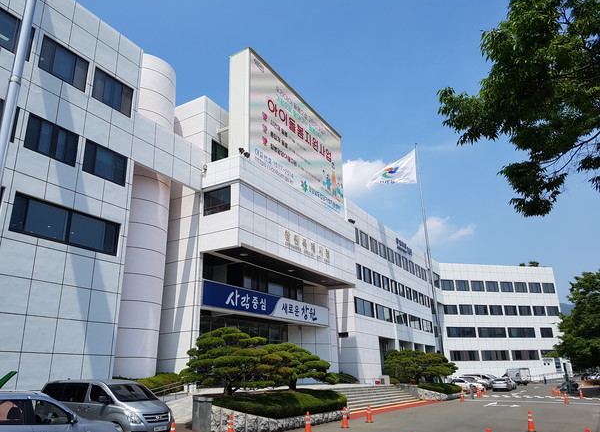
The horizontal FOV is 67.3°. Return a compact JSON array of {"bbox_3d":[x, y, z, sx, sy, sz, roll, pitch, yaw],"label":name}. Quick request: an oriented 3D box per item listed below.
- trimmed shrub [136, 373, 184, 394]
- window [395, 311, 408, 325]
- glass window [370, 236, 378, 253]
[{"bbox_3d":[-7.110,8.586,22.916,1.300,1.000,2.300,-13,-23,28],"label":"trimmed shrub"},{"bbox_3d":[10.825,10.996,48.277,0.150,1.355,4.317,-12,-22,28],"label":"window"},{"bbox_3d":[7.448,3.063,45.292,0.150,1.399,1.907,-12,-22,28],"label":"glass window"}]

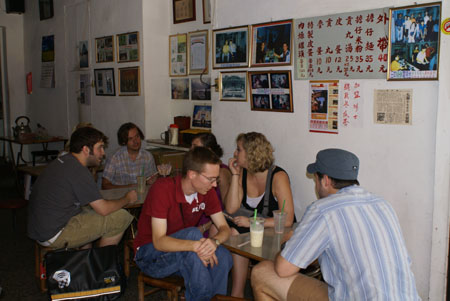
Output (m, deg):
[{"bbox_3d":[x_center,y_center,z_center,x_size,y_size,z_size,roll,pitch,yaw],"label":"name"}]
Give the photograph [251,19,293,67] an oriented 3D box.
[{"bbox_3d":[0.334,-0.749,3.461,0.025,0.307,0.384,-6,9,-44],"label":"photograph"}]

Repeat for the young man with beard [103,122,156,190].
[{"bbox_3d":[-0.848,0.290,4.380,0.500,1.060,0.660,-1,6,-6],"label":"young man with beard"}]

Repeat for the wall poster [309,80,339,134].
[{"bbox_3d":[0.626,-0.277,3.101,0.215,0.334,0.010,7,12,43],"label":"wall poster"}]

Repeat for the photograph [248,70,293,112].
[{"bbox_3d":[0.336,-0.422,3.496,0.025,0.284,0.398,-6,6,-44],"label":"photograph"}]

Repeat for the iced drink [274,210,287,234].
[{"bbox_3d":[0.339,0.441,3.000,0.086,0.136,0.086,0,6,0],"label":"iced drink"}]

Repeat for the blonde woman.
[{"bbox_3d":[0.217,0.434,3.070,0.460,1.080,0.580,4,7,30],"label":"blonde woman"}]

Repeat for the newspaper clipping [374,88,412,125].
[{"bbox_3d":[0.984,-0.255,2.853,0.006,0.208,0.237,-6,9,-44],"label":"newspaper clipping"}]

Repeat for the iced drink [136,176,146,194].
[{"bbox_3d":[-0.719,0.303,4.200,0.085,0.140,0.085,0,6,0],"label":"iced drink"}]

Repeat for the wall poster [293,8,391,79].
[{"bbox_3d":[0.726,-0.651,3.075,0.010,0.411,0.713,-6,9,-44],"label":"wall poster"}]

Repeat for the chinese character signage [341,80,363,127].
[{"bbox_3d":[0.792,-0.287,3.050,0.006,0.294,0.159,-6,9,-44],"label":"chinese character signage"}]

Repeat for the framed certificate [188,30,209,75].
[{"bbox_3d":[-0.231,-0.885,4.446,0.025,0.385,0.271,-6,9,-44],"label":"framed certificate"}]

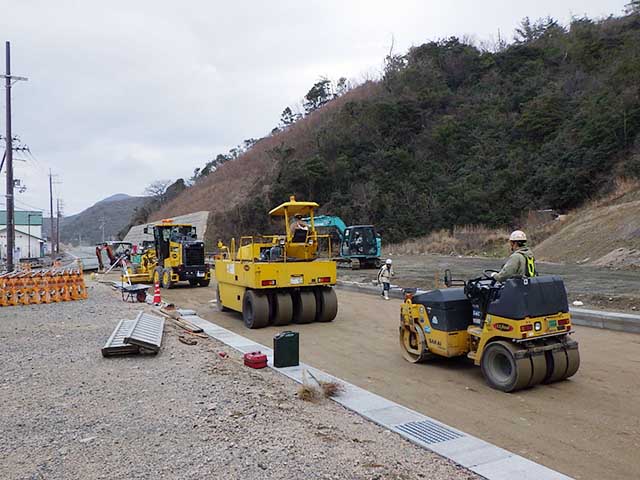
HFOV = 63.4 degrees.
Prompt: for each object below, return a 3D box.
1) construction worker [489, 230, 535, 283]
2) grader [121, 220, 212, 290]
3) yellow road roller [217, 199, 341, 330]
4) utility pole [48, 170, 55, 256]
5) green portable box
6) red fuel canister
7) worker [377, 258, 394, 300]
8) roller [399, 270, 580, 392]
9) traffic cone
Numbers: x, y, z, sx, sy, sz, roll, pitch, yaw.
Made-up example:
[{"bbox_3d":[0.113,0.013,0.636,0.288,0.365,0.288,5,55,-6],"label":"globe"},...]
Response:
[{"bbox_3d":[2.929,0.503,7.825,0.550,1.280,0.800,0,-1,-32],"label":"construction worker"},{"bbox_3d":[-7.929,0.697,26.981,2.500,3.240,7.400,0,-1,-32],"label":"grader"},{"bbox_3d":[-1.524,0.556,14.678,2.200,3.260,4.600,0,-1,-27],"label":"yellow road roller"},{"bbox_3d":[-34.192,-3.442,66.040,0.340,11.220,0.340,-2,-1,0],"label":"utility pole"},{"bbox_3d":[-0.444,1.468,6.905,0.325,0.470,0.160,0,-1,-27],"label":"green portable box"},{"bbox_3d":[-0.867,1.607,6.983,0.190,0.195,0.280,1,-1,-41],"label":"red fuel canister"},{"bbox_3d":[2.575,1.532,20.185,0.550,1.580,0.500,1,-1,-45],"label":"worker"},{"bbox_3d":[2.600,1.305,8.423,1.280,1.630,2.850,0,-1,-28],"label":"roller"},{"bbox_3d":[-4.489,1.488,14.285,0.370,0.670,0.370,0,-1,0],"label":"traffic cone"}]

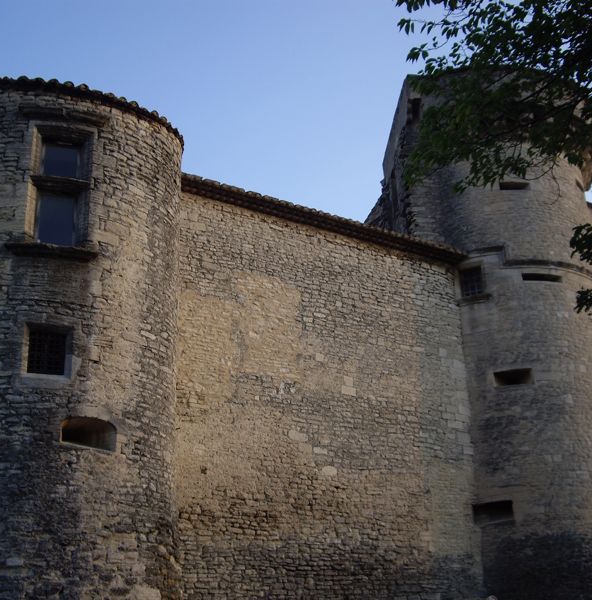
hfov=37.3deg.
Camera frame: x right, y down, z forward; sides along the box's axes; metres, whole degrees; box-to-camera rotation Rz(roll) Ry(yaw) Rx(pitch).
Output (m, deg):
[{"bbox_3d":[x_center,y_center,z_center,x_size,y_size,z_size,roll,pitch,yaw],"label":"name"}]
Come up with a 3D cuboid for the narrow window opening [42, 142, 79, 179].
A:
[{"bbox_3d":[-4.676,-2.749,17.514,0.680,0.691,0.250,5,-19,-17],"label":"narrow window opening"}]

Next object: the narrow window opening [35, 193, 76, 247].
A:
[{"bbox_3d":[-4.685,-1.542,17.117,0.708,1.047,0.250,5,-19,-17],"label":"narrow window opening"}]

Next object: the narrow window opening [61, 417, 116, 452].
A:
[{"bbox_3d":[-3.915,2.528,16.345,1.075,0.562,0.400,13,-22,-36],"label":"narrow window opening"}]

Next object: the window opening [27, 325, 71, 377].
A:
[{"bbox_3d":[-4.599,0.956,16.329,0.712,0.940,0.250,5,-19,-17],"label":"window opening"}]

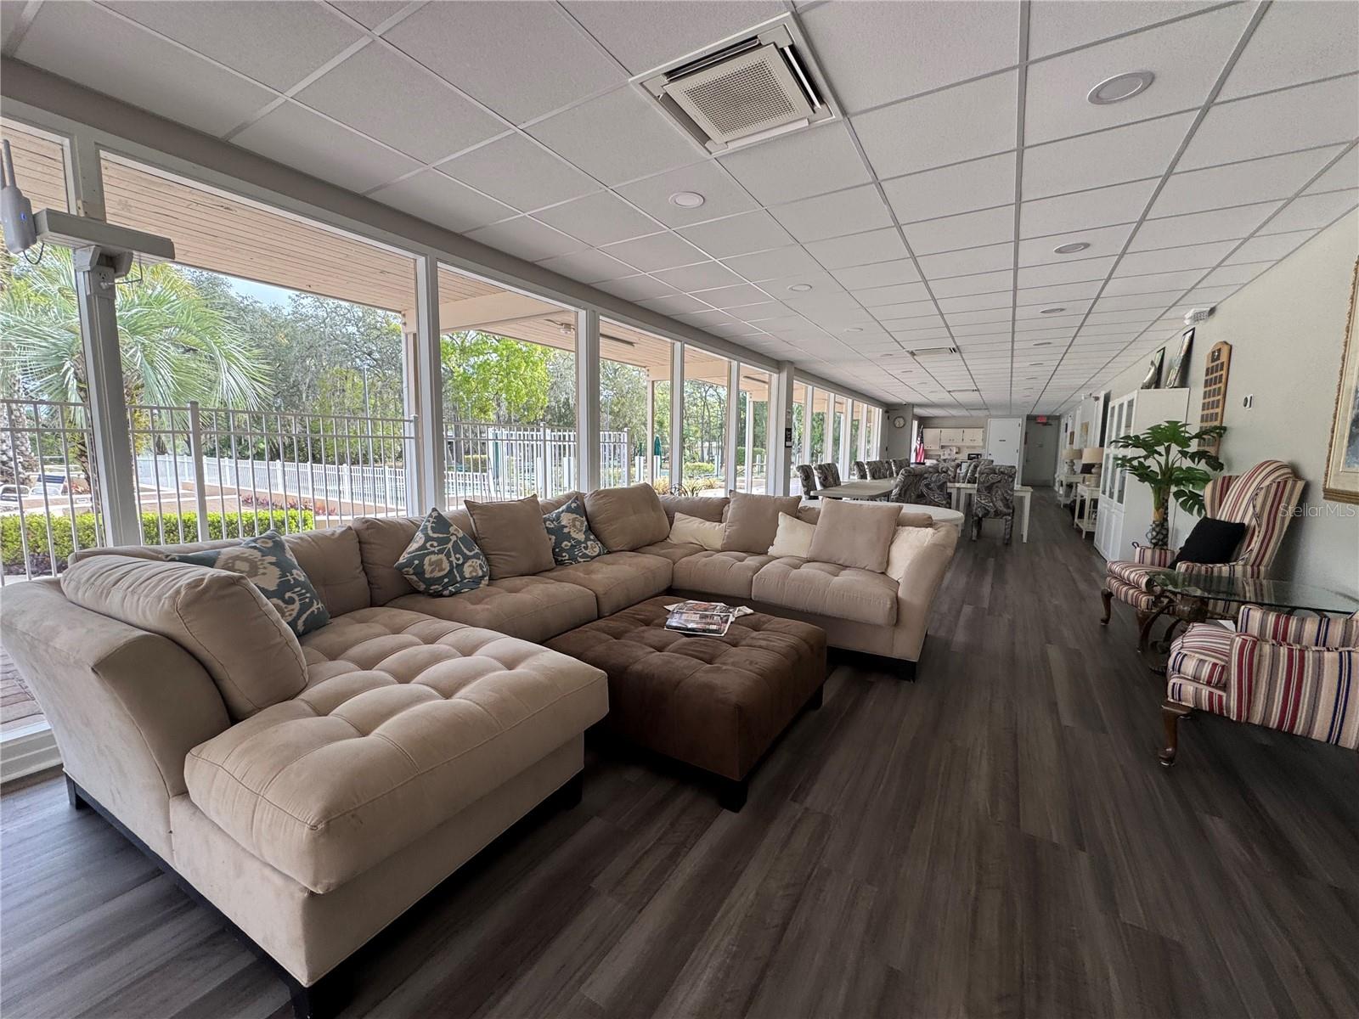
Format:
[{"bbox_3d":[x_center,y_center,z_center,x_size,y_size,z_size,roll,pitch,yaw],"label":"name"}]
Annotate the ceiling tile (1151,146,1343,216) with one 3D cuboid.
[{"bbox_3d":[2.784,-1.636,2.774,0.595,0.020,0.595,4,7,31],"label":"ceiling tile"}]

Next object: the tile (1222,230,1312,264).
[{"bbox_3d":[3.821,-1.715,3.593,0.310,0.020,0.595,4,7,31],"label":"tile"}]

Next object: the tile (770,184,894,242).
[{"bbox_3d":[0.887,-1.690,3.166,0.601,0.025,0.600,5,7,30],"label":"tile"}]

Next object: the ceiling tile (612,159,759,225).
[{"bbox_3d":[0.054,-1.681,2.962,0.595,0.020,0.595,4,7,31],"label":"ceiling tile"}]

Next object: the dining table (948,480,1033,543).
[{"bbox_3d":[4.806,0.036,8.464,1.040,0.757,1.140,4,7,31],"label":"dining table"}]

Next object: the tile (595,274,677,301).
[{"bbox_3d":[-0.363,-1.867,4.608,0.570,0.025,0.600,5,7,30],"label":"tile"}]

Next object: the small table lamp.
[{"bbox_3d":[6.516,-0.666,8.558,0.420,0.595,0.420,5,7,30],"label":"small table lamp"}]

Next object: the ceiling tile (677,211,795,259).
[{"bbox_3d":[0.362,-1.731,3.476,0.601,0.025,0.600,5,7,30],"label":"ceiling tile"}]

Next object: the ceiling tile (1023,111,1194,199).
[{"bbox_3d":[1.927,-1.607,2.532,0.603,0.024,0.606,4,7,31],"label":"ceiling tile"}]

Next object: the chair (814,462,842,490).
[{"bbox_3d":[2.275,-0.100,7.736,0.620,1.045,0.480,5,8,35],"label":"chair"}]

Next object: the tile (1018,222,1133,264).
[{"bbox_3d":[2.560,-1.713,3.584,0.603,0.024,0.606,4,7,31],"label":"tile"}]

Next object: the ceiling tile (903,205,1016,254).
[{"bbox_3d":[1.723,-1.698,3.367,0.603,0.024,0.606,4,7,31],"label":"ceiling tile"}]

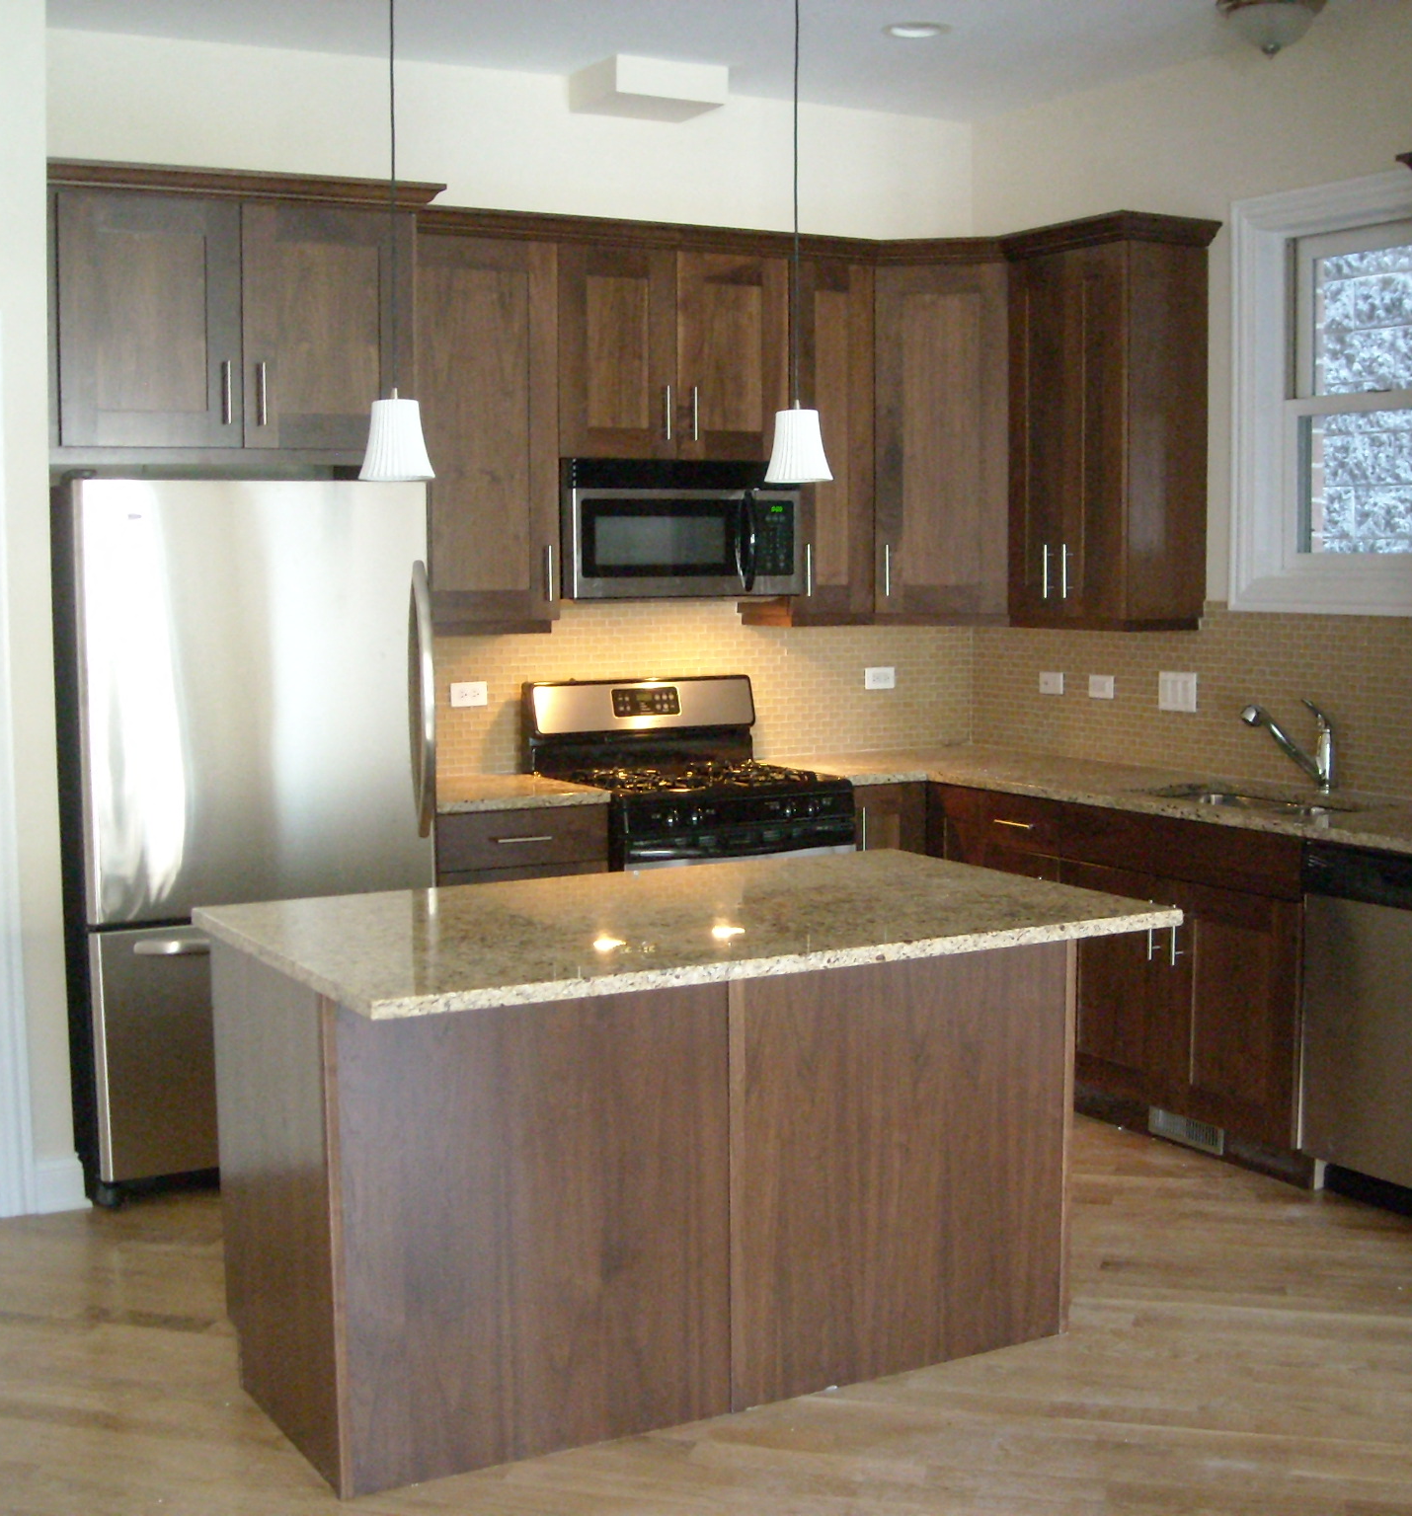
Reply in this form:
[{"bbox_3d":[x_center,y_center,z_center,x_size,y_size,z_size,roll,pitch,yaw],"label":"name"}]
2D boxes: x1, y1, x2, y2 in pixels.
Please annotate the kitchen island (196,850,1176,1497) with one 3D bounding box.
[{"bbox_3d":[-0.029,0.724,3.721,1.527,0.909,0.903,-3,6,-29],"label":"kitchen island"}]

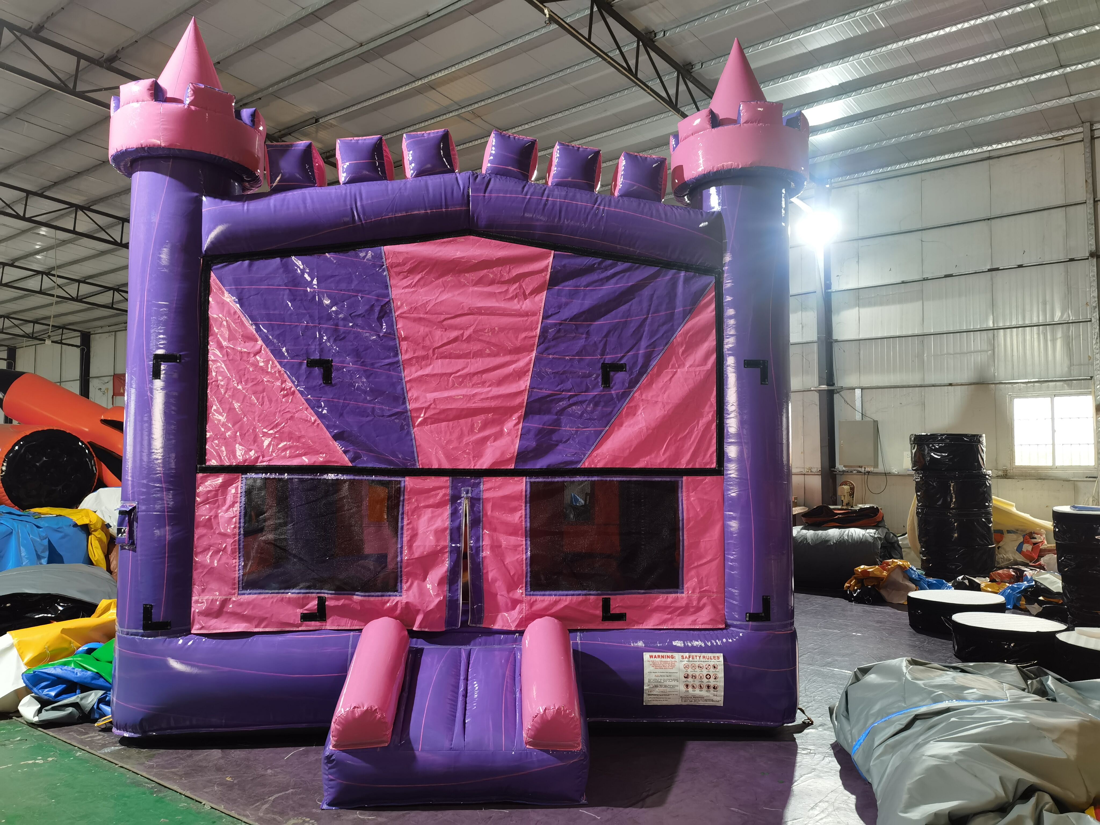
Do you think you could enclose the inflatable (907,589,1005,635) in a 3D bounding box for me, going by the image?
[{"bbox_3d":[3.825,1.895,8.068,0.860,0.310,0.860,1,-3,-3],"label":"inflatable"}]

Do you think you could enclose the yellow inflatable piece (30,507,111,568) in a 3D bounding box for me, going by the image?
[{"bbox_3d":[-3.946,1.035,7.054,0.680,0.520,0.500,1,-3,-3],"label":"yellow inflatable piece"}]

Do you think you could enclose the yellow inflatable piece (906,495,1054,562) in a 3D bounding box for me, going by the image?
[{"bbox_3d":[6.282,1.688,12.531,1.950,0.950,0.900,1,-3,-3],"label":"yellow inflatable piece"}]

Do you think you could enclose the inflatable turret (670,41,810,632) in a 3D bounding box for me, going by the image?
[{"bbox_3d":[1.203,-0.559,5.511,0.890,3.780,0.890,1,-3,-3],"label":"inflatable turret"}]

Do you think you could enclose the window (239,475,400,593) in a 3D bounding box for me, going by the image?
[{"bbox_3d":[-1.377,0.735,5.149,0.960,0.700,0.040,1,-3,-3],"label":"window"}]

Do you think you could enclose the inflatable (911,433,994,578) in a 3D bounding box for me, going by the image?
[{"bbox_3d":[5.368,1.243,11.419,0.930,1.920,0.930,1,-3,-3],"label":"inflatable"}]

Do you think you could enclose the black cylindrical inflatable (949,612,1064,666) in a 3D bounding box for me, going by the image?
[{"bbox_3d":[3.695,1.838,6.908,0.830,0.300,0.830,0,-3,0],"label":"black cylindrical inflatable"}]

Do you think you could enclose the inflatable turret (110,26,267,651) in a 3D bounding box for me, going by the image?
[{"bbox_3d":[-2.279,-0.597,5.345,0.900,3.810,0.900,1,-3,-3],"label":"inflatable turret"}]

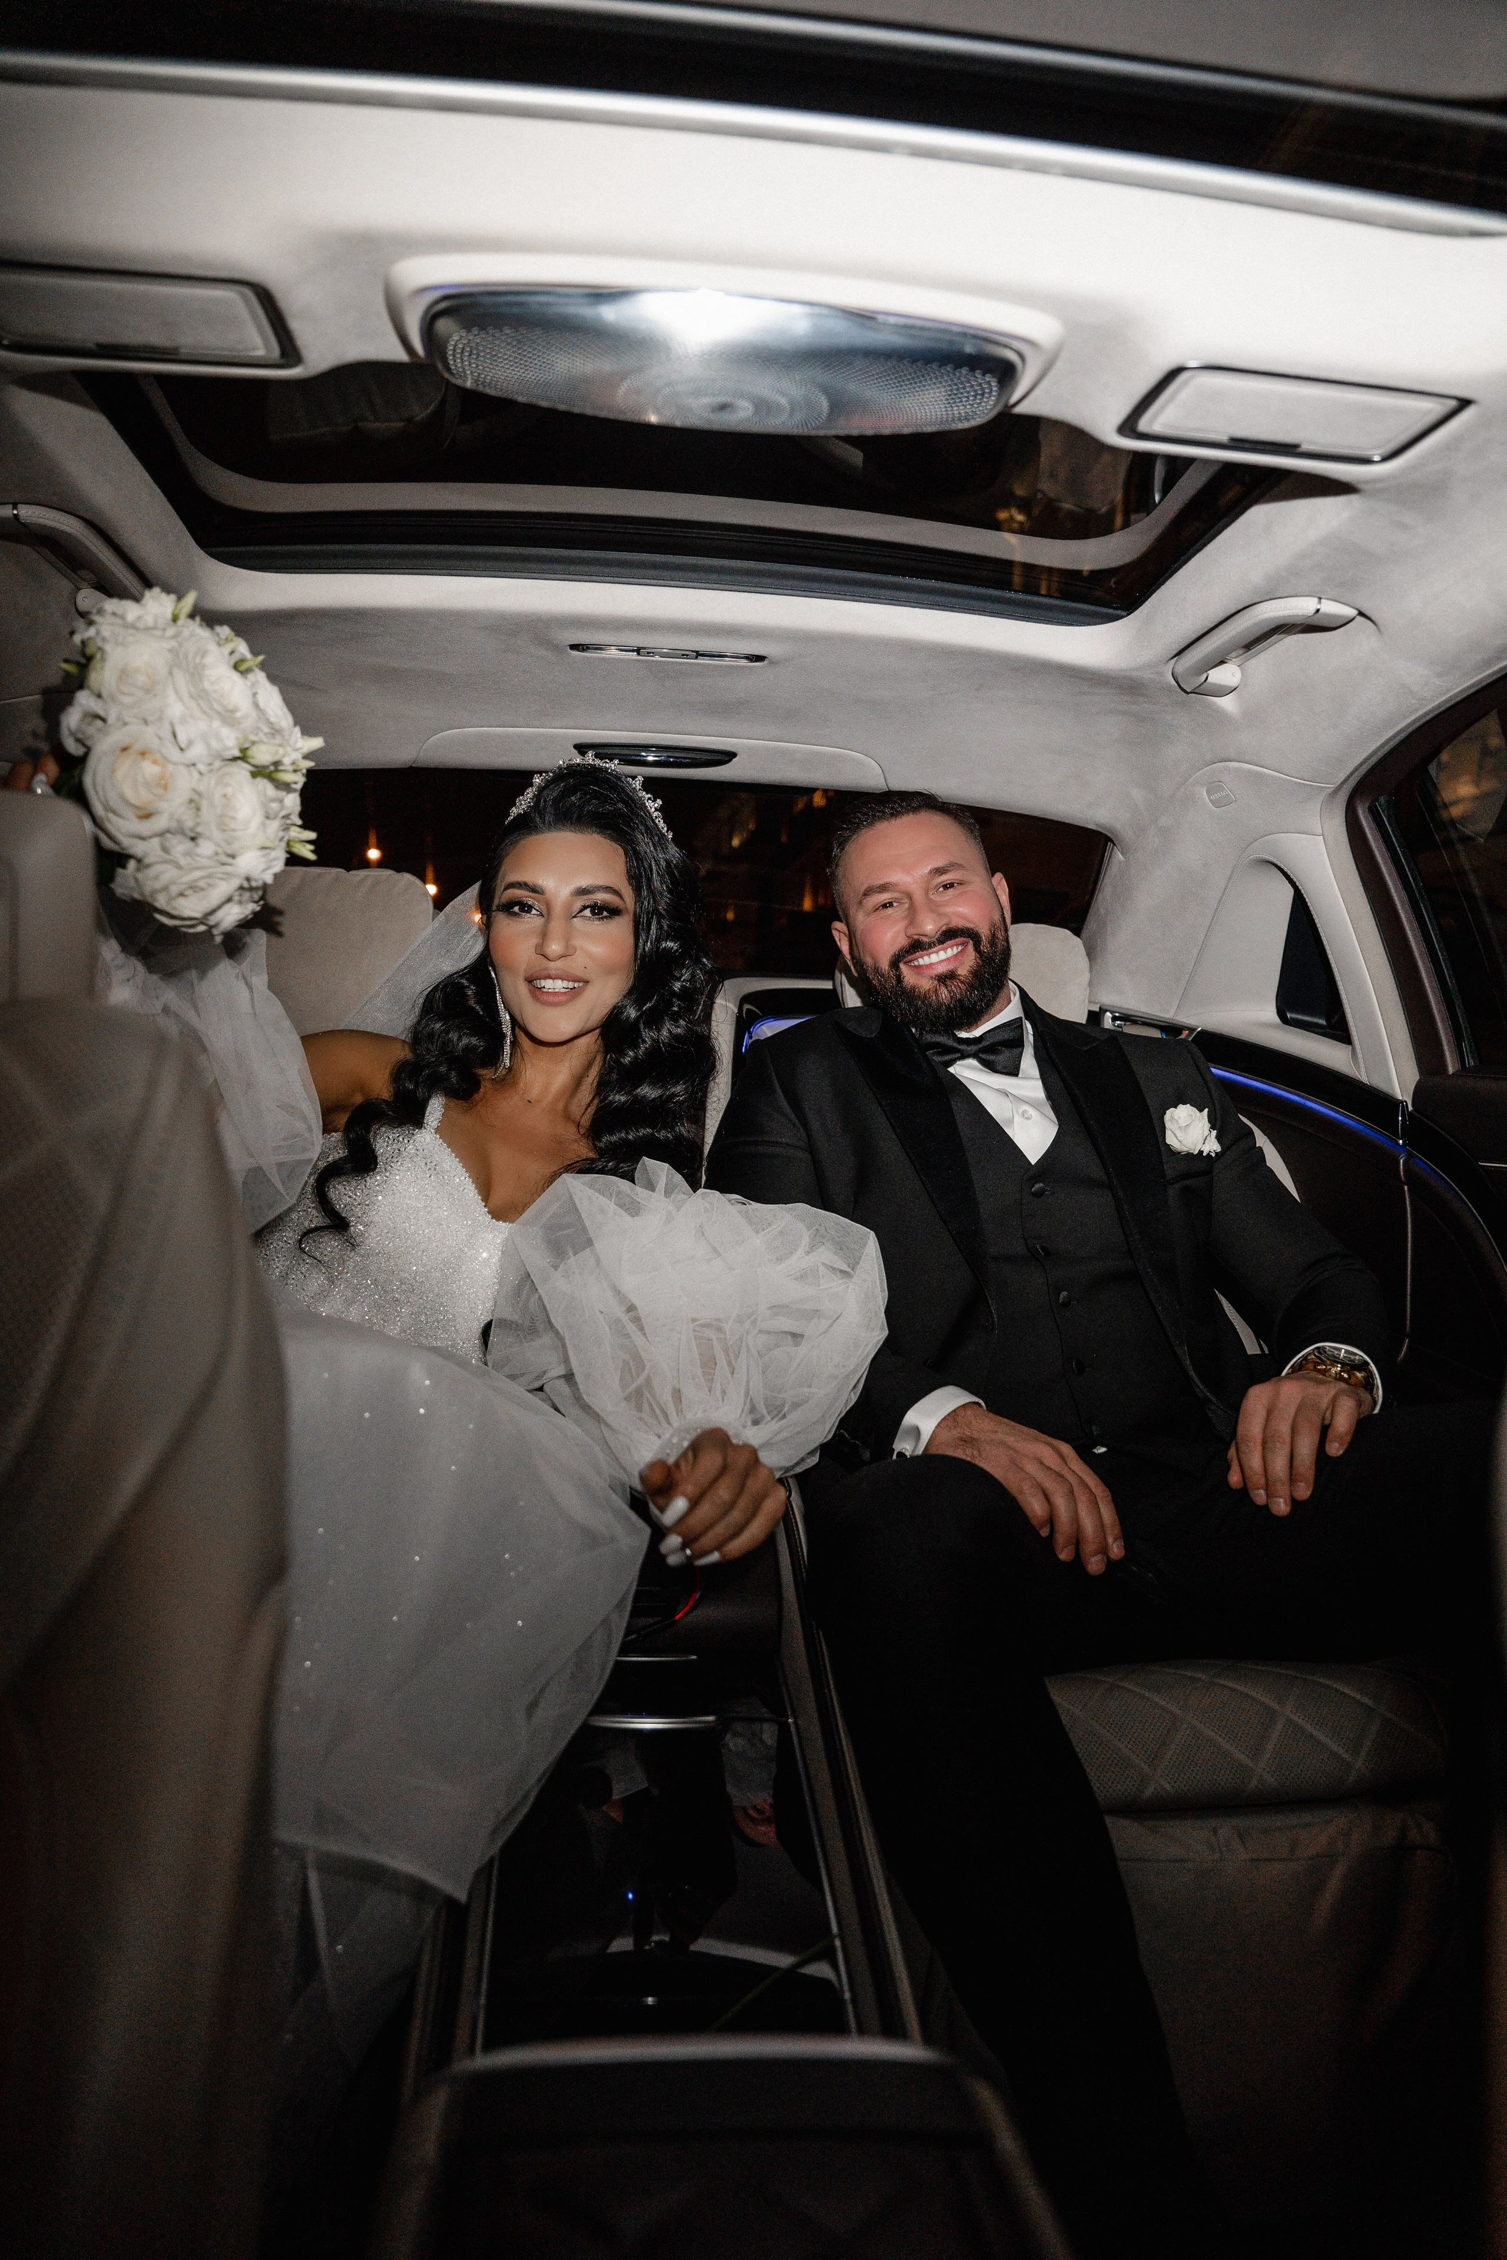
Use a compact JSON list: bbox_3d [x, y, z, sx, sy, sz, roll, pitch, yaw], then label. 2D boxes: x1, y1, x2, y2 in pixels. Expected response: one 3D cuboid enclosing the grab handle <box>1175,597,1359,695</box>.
[{"bbox_3d":[0.465,-0.440,1.430,0.065,0.065,0.220,2,0,-22],"label":"grab handle"}]

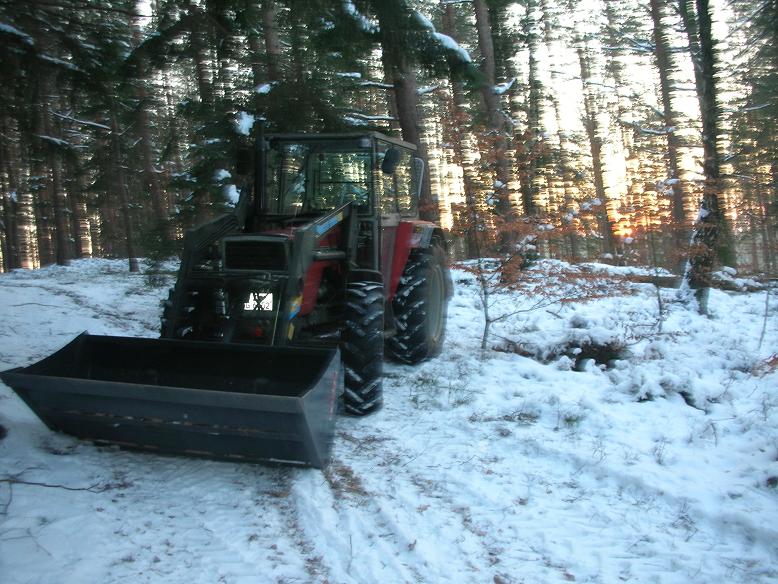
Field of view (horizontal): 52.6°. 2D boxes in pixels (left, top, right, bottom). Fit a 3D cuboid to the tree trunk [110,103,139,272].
[{"bbox_3d":[-6.386,-2.499,19.000,0.200,4.100,0.200,-7,3,-18],"label":"tree trunk"}]

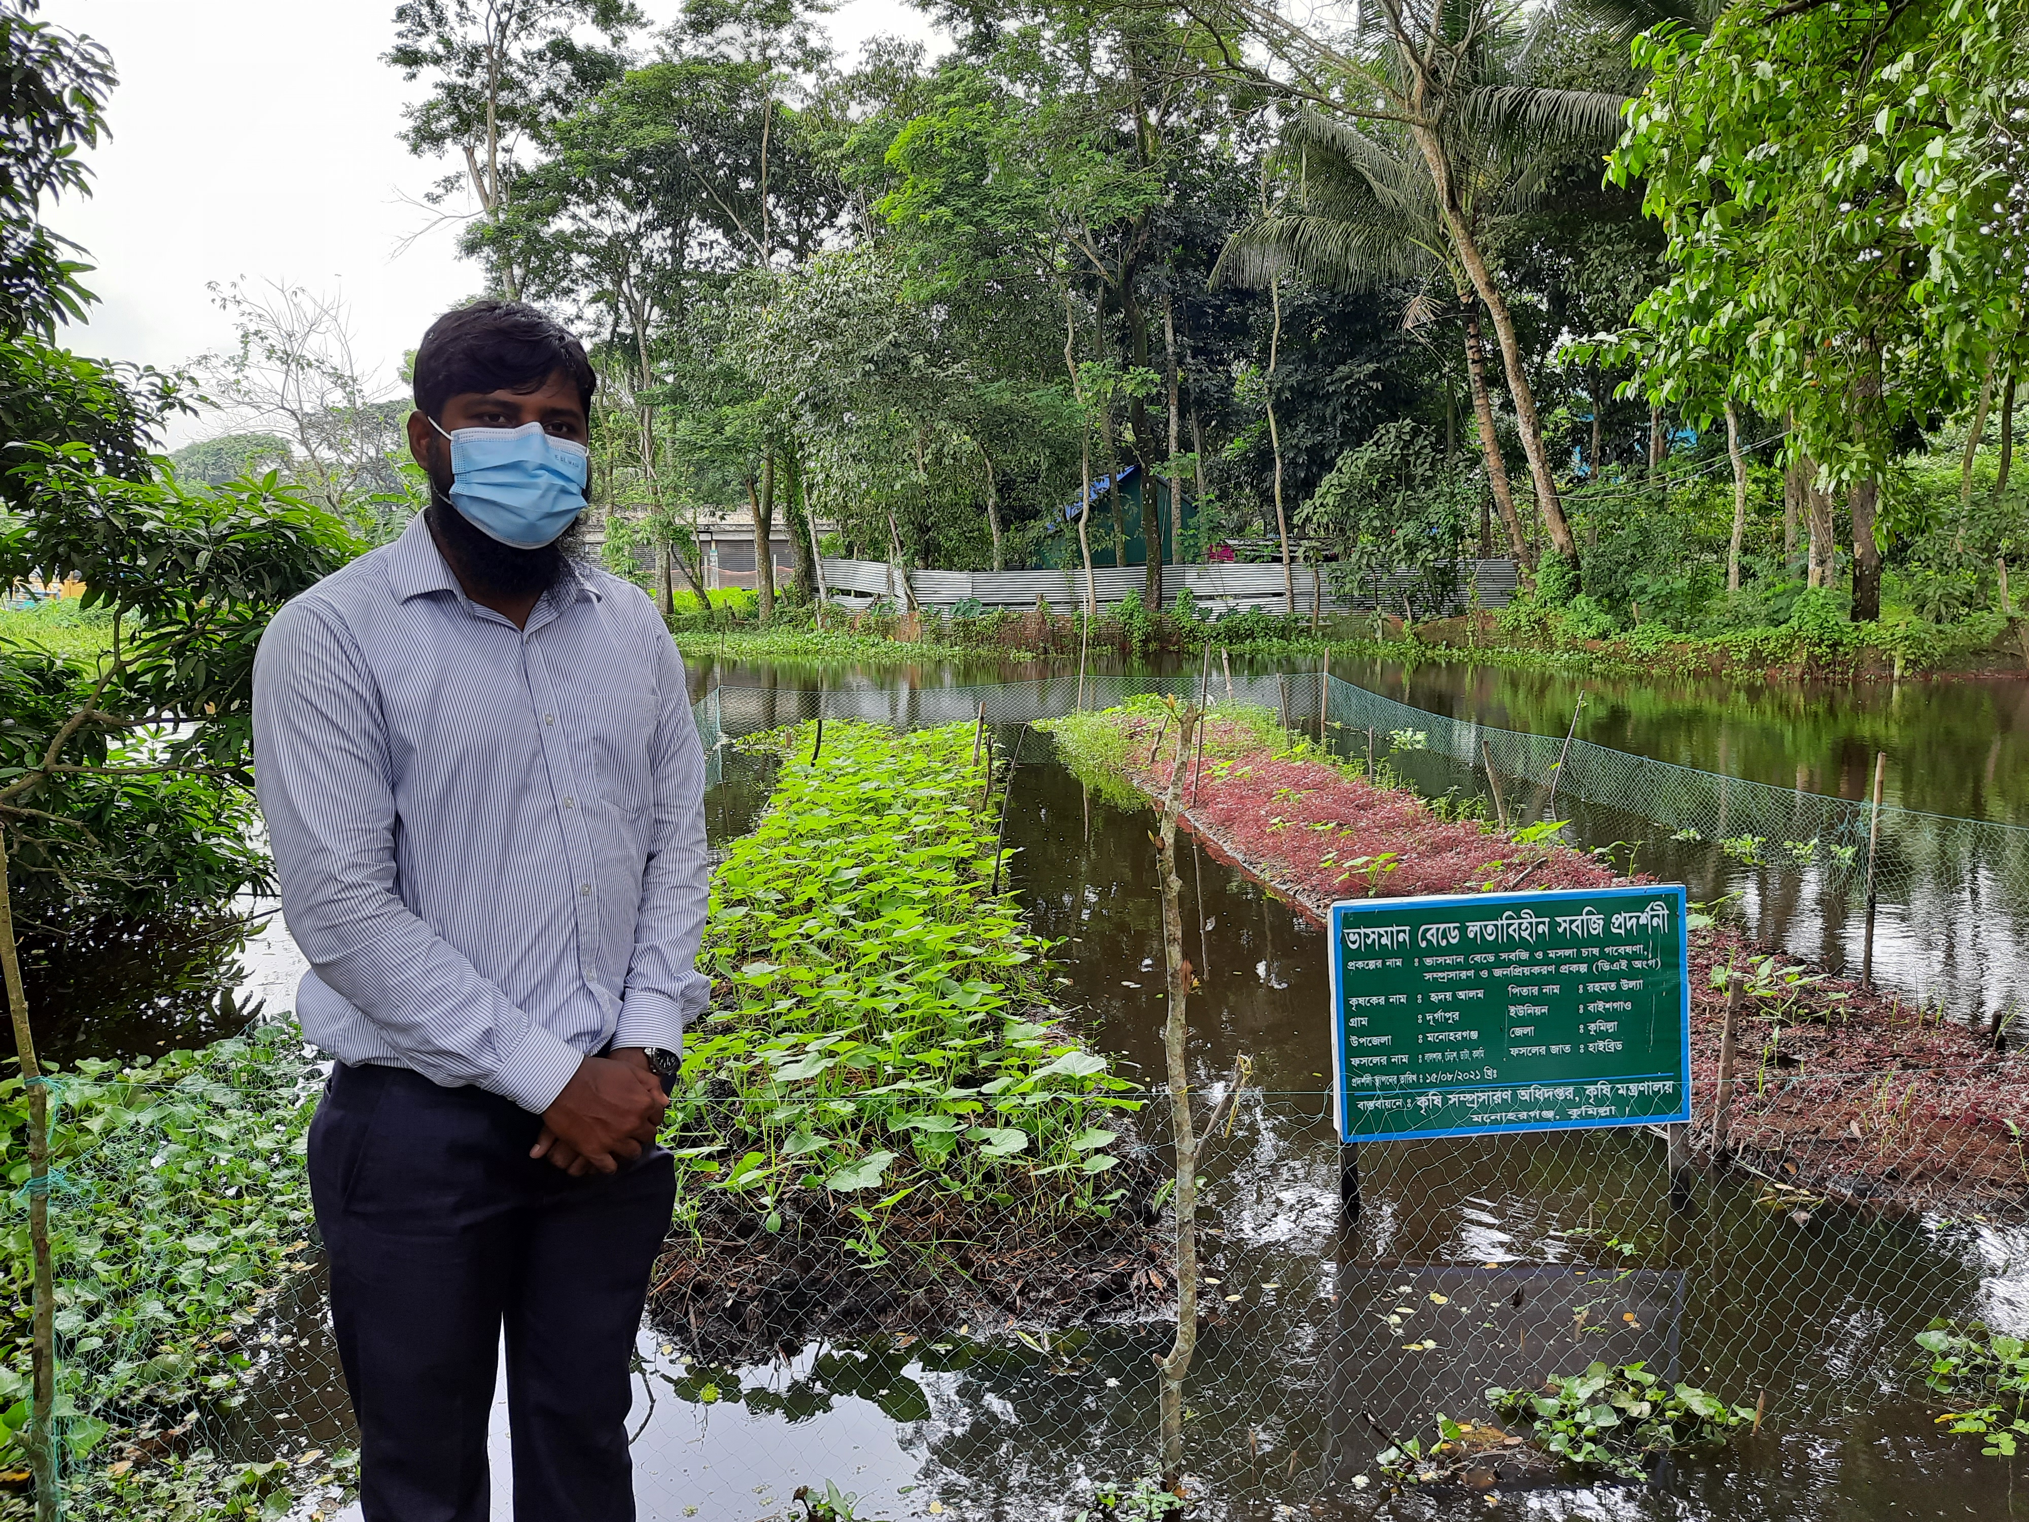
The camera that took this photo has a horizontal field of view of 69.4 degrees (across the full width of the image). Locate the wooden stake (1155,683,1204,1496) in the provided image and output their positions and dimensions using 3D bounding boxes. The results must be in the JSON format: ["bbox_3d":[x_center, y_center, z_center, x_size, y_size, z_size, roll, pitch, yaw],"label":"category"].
[{"bbox_3d":[0.275,0.587,2.483,0.080,1.378,0.065,0,7,0],"label":"wooden stake"}]

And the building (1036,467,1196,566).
[{"bbox_3d":[3.219,-6.541,43.732,5.000,4.072,5.000,-1,7,-6],"label":"building"}]

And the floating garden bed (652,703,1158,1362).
[{"bbox_3d":[-0.778,0.407,8.101,1.600,0.450,10.239,-1,7,-3],"label":"floating garden bed"}]

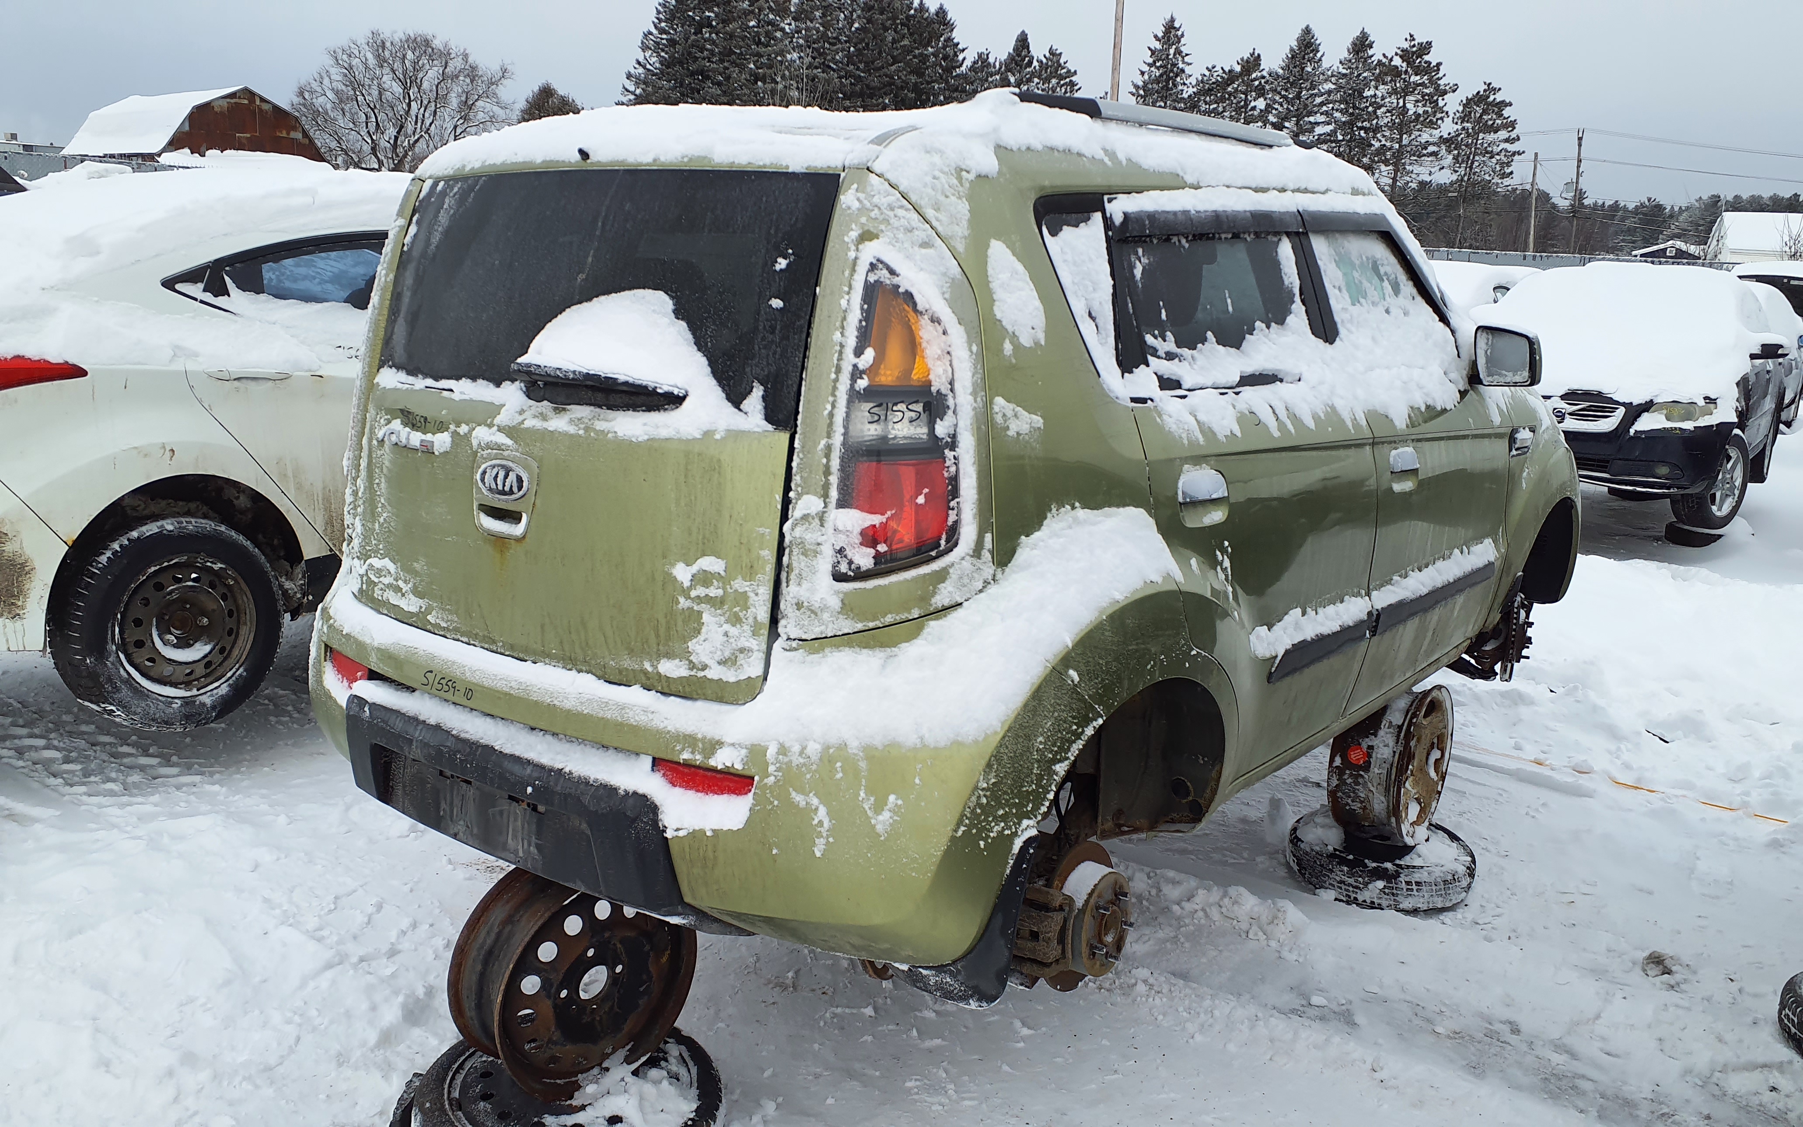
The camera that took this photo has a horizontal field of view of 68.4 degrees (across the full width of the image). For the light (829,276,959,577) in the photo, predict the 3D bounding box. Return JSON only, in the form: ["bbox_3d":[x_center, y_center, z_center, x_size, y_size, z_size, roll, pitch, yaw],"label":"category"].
[{"bbox_3d":[0.010,-0.196,1.839,0.210,0.460,0.180,8,13,28],"label":"light"}]

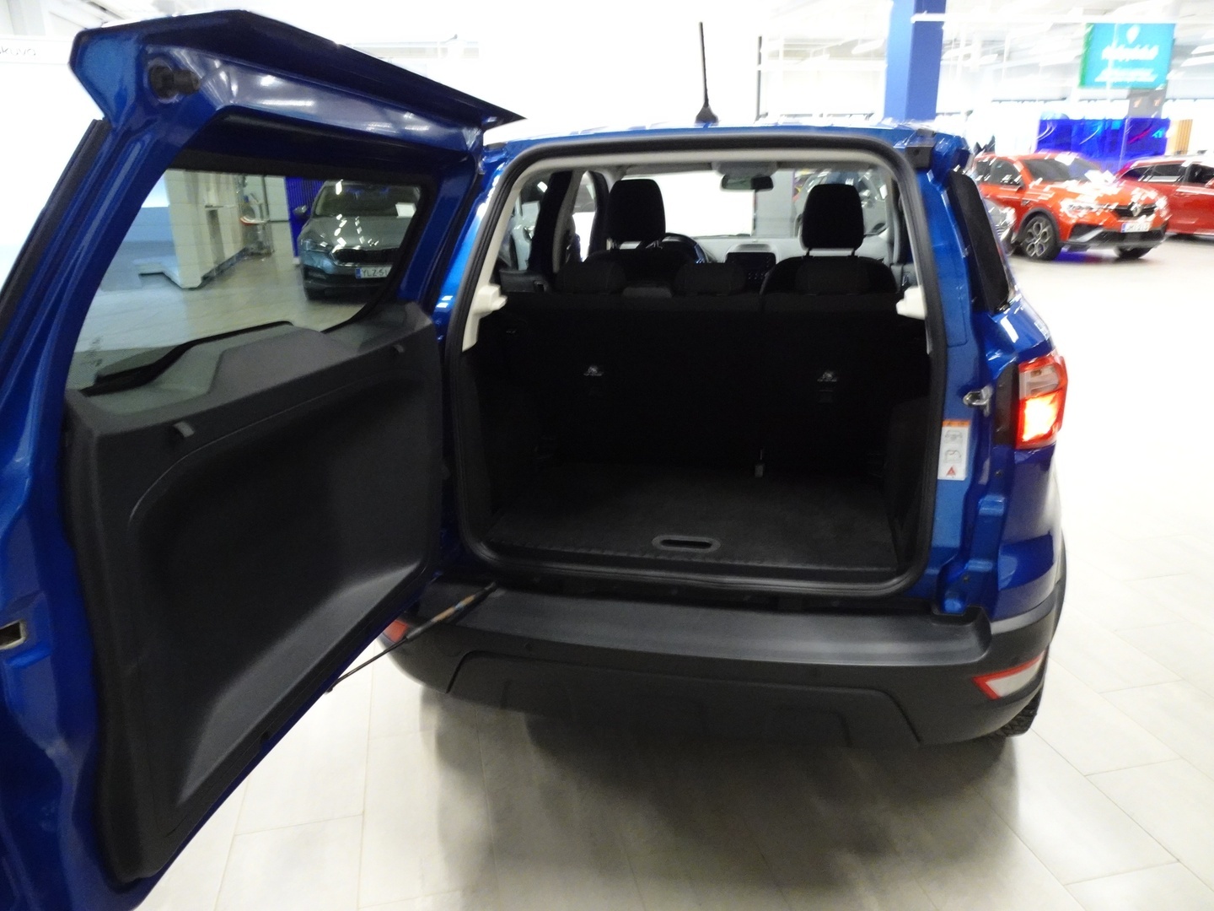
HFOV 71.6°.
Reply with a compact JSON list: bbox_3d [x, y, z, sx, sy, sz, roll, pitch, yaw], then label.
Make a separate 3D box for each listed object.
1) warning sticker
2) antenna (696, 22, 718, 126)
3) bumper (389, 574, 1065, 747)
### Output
[{"bbox_3d":[0.701,-0.012,1.701,0.052,0.126,0.005,3,18,12],"label":"warning sticker"},{"bbox_3d":[0.228,-0.889,1.985,0.057,0.202,0.172,3,18,12],"label":"antenna"},{"bbox_3d":[0.166,0.414,1.961,1.737,0.278,0.434,3,18,12],"label":"bumper"}]

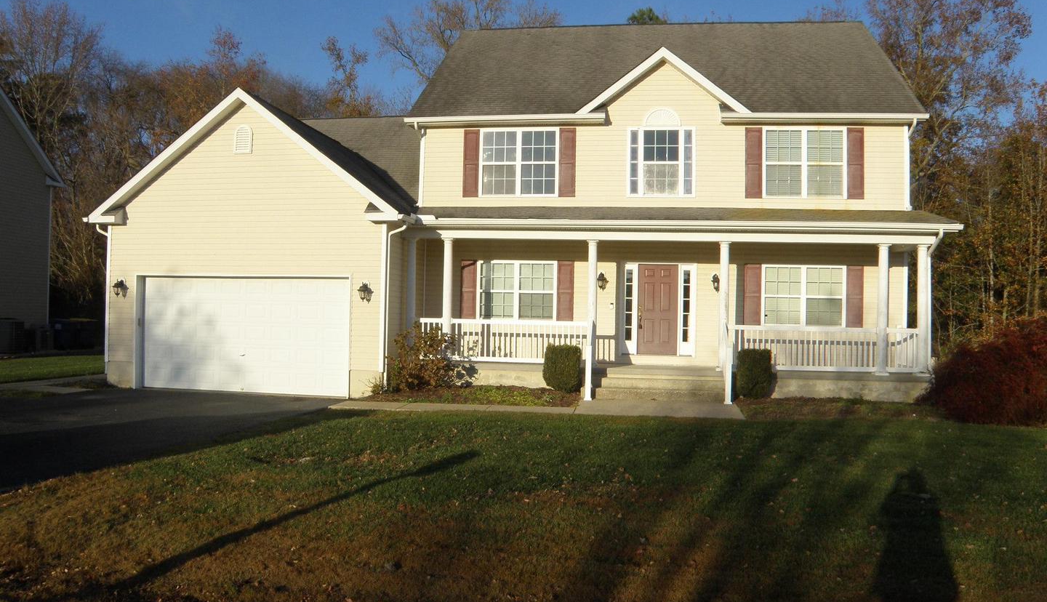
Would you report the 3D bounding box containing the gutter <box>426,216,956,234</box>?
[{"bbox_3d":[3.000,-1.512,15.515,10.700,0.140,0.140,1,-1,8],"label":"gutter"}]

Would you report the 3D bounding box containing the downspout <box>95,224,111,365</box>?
[{"bbox_3d":[-8.840,-0.138,16.550,0.290,2.980,0.120,1,-1,8],"label":"downspout"}]

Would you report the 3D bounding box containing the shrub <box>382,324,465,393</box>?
[{"bbox_3d":[-1.933,1.120,15.824,1.500,1.350,1.300,1,-1,8],"label":"shrub"}]

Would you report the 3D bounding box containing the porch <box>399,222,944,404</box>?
[{"bbox_3d":[2.833,0.222,16.349,10.650,3.450,2.200,1,-1,8],"label":"porch"}]

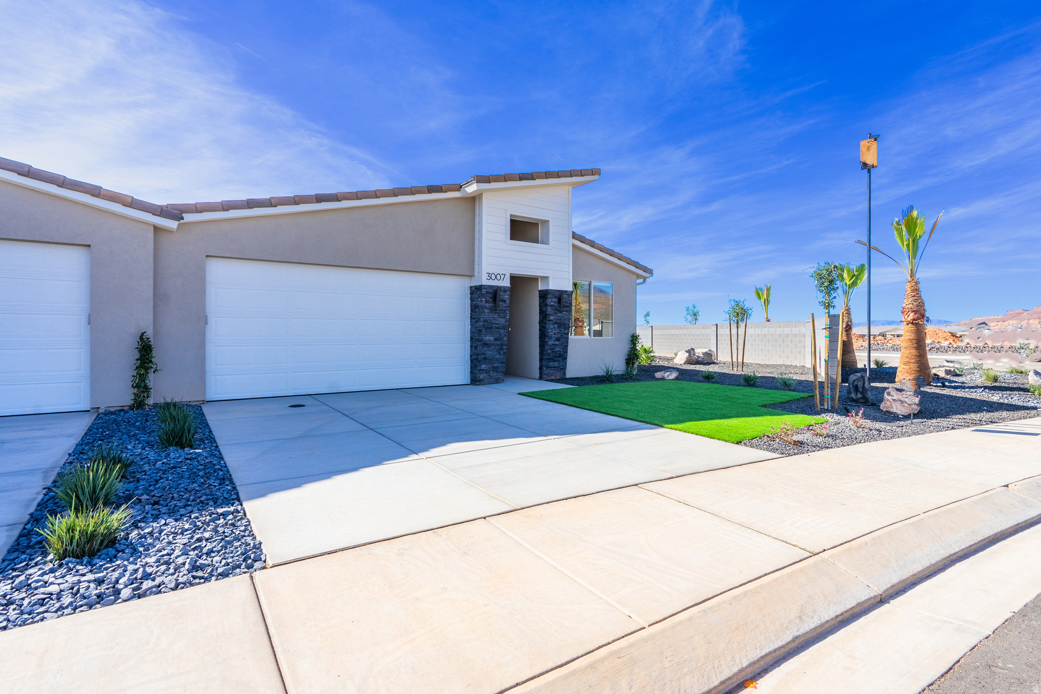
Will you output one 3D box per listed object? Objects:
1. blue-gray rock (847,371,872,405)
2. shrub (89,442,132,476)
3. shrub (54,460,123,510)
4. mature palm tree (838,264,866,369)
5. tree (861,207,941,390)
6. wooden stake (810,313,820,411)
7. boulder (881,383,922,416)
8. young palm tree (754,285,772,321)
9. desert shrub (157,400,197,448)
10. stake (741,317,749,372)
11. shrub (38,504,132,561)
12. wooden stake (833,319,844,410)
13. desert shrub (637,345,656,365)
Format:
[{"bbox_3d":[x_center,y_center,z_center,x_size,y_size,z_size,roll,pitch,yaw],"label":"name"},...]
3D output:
[{"bbox_3d":[6.430,0.760,8.800,0.400,0.580,0.380,1,1,36],"label":"blue-gray rock"},{"bbox_3d":[-3.480,0.980,3.950,0.330,0.320,0.330,-1,2,-42],"label":"shrub"},{"bbox_3d":[-3.370,1.060,3.620,0.430,0.390,0.430,-1,1,-43],"label":"shrub"},{"bbox_3d":[12.040,-1.110,16.800,0.900,3.790,0.900,1,1,36],"label":"mature palm tree"},{"bbox_3d":[9.040,-1.230,11.000,1.600,4.270,1.400,1,1,39],"label":"tree"},{"bbox_3d":[5.100,0.253,8.000,0.052,1.680,0.052,-3,1,32],"label":"wooden stake"},{"bbox_3d":[6.240,0.885,7.600,0.530,0.430,0.440,1,1,39],"label":"boulder"},{"bbox_3d":[12.600,-1.300,24.000,0.900,3.800,0.900,1,1,28],"label":"young palm tree"},{"bbox_3d":[-3.755,0.840,5.050,0.370,0.460,0.360,-1,1,-37],"label":"desert shrub"},{"bbox_3d":[7.310,-0.120,15.100,0.052,1.840,0.052,5,1,26],"label":"stake"},{"bbox_3d":[-2.555,1.085,2.730,0.420,0.270,0.400,-1,2,-43],"label":"shrub"},{"bbox_3d":[5.497,0.253,7.980,0.055,1.634,0.055,5,0,35],"label":"wooden stake"},{"bbox_3d":[4.750,0.280,17.600,0.680,0.800,0.680,0,1,15],"label":"desert shrub"}]

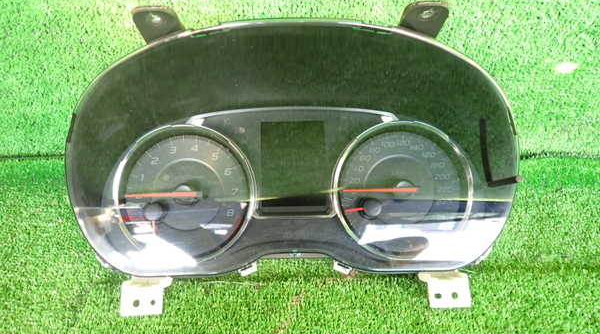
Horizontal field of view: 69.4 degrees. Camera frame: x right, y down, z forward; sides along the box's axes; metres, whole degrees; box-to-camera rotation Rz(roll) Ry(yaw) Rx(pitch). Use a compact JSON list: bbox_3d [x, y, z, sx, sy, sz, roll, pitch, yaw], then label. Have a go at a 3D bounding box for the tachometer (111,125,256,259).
[{"bbox_3d":[-0.097,0.023,0.375,0.119,0.022,0.119,-1,83,-1],"label":"tachometer"}]

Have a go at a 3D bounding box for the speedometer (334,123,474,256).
[{"bbox_3d":[0.087,0.021,0.377,0.119,0.022,0.119,-1,83,-1],"label":"speedometer"}]

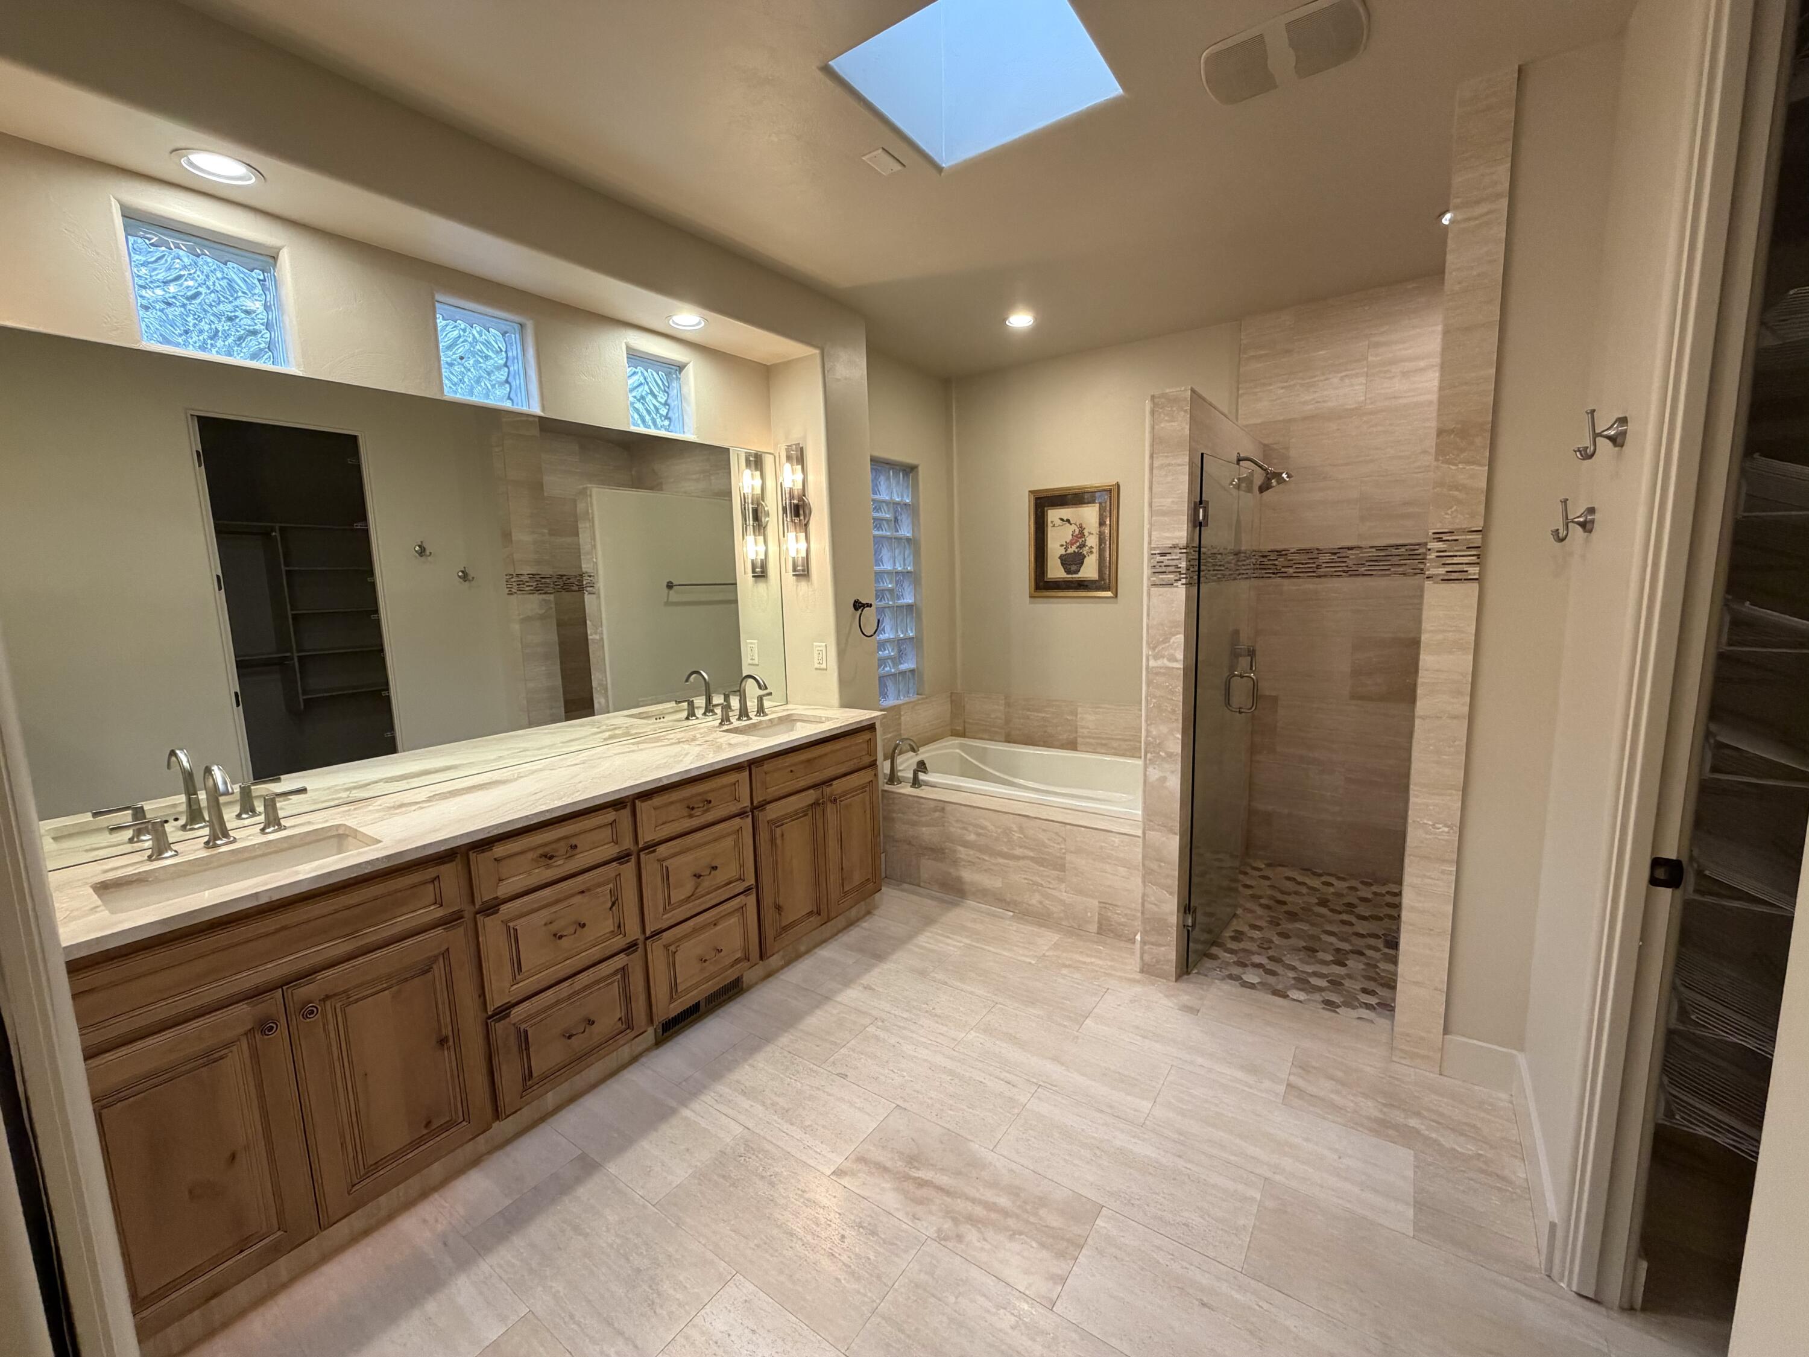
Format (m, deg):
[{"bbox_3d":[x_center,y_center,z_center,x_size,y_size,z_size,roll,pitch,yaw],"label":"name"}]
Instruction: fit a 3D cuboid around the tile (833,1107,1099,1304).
[{"bbox_3d":[0.146,1.292,1.836,0.614,0.012,0.304,4,10,35],"label":"tile"}]

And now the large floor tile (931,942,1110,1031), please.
[{"bbox_3d":[0.419,1.154,2.759,0.613,0.012,0.304,4,10,35],"label":"large floor tile"}]

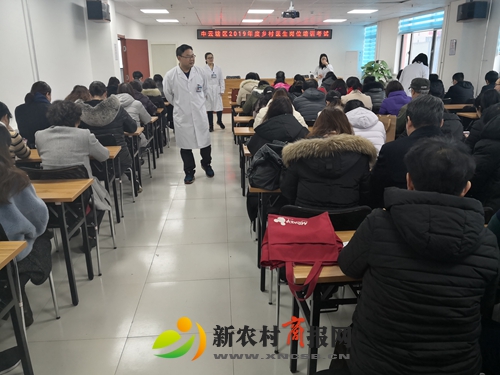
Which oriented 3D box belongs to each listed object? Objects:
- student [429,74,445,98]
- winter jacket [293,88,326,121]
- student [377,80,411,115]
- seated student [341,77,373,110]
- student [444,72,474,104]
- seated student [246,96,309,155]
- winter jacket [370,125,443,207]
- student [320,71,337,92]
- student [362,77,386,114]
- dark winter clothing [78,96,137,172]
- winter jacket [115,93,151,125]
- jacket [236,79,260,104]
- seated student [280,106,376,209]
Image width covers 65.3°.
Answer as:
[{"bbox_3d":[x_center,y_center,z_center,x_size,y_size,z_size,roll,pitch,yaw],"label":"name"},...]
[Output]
[{"bbox_3d":[3.730,-1.654,8.032,0.500,1.280,0.750,-2,18,-7],"label":"student"},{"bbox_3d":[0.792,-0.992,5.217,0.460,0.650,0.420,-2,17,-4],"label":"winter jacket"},{"bbox_3d":[1.905,-0.860,5.453,0.512,1.241,0.709,-2,18,-4],"label":"student"},{"bbox_3d":[1.629,-1.141,6.316,0.512,1.251,0.709,-2,18,-4],"label":"seated student"},{"bbox_3d":[3.907,-1.478,7.396,0.550,1.335,0.780,-4,18,-12],"label":"student"},{"bbox_3d":[0.222,-0.125,3.317,0.540,1.260,0.780,-1,18,-4],"label":"seated student"},{"bbox_3d":[0.943,0.024,2.252,0.580,0.790,0.520,0,18,-1],"label":"winter jacket"},{"bbox_3d":[1.642,-1.746,8.202,0.460,1.333,0.720,-2,17,-4],"label":"student"},{"bbox_3d":[1.936,-1.115,6.325,0.500,1.300,0.760,-1,18,-4],"label":"student"},{"bbox_3d":[-1.485,-0.571,4.159,0.571,0.827,0.552,-2,18,-4],"label":"dark winter clothing"},{"bbox_3d":[-1.569,-0.897,5.085,0.542,0.690,0.512,-2,18,-4],"label":"winter jacket"},{"bbox_3d":[-0.023,-1.691,7.403,0.470,0.696,0.420,-2,17,-4],"label":"jacket"},{"bbox_3d":[0.414,0.126,2.436,0.561,1.241,0.739,-2,18,-4],"label":"seated student"}]

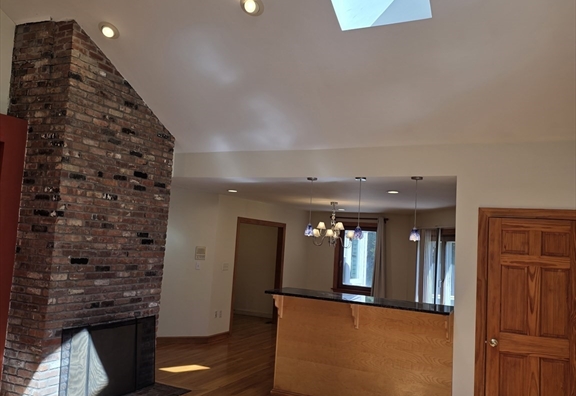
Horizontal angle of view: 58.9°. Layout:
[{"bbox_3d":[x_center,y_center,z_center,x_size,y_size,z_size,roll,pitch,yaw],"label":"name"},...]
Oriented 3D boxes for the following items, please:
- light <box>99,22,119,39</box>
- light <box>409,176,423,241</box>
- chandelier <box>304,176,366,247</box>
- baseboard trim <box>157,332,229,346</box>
[{"bbox_3d":[-1.689,-1.593,4.832,0.205,0.050,0.205,1,-33,26],"label":"light"},{"bbox_3d":[1.290,0.116,5.137,0.120,0.643,0.120,1,-6,26],"label":"light"},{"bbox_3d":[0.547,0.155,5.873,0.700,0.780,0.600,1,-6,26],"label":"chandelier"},{"bbox_3d":[-1.511,2.364,8.573,1.380,0.110,0.220,8,-7,-41],"label":"baseboard trim"}]

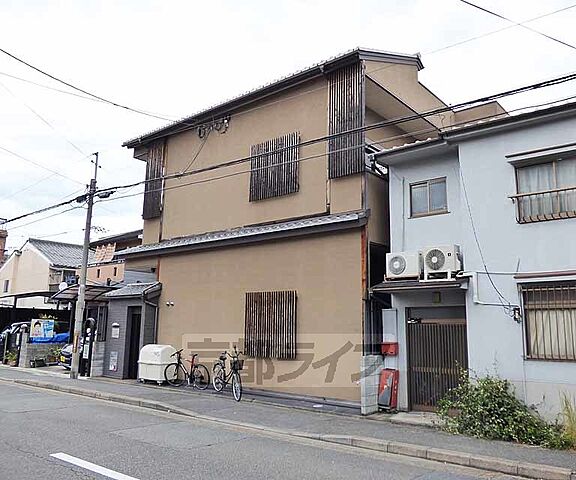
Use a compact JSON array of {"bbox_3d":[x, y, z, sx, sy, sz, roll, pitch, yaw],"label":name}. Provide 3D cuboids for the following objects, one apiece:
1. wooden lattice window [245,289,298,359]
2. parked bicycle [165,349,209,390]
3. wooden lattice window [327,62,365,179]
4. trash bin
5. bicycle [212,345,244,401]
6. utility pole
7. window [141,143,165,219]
[{"bbox_3d":[-0.434,2.142,11.475,1.713,1.611,0.100,-7,-13,37],"label":"wooden lattice window"},{"bbox_3d":[-2.619,3.505,12.210,1.710,0.990,0.580,-8,-13,38],"label":"parked bicycle"},{"bbox_3d":[1.446,-3.041,11.484,1.030,3.020,0.120,-7,-13,37],"label":"wooden lattice window"},{"bbox_3d":[-3.854,3.689,13.406,1.070,1.100,0.640,-7,-13,37],"label":"trash bin"},{"bbox_3d":[-1.424,3.197,10.914,0.580,1.150,1.780,7,-12,-32],"label":"bicycle"},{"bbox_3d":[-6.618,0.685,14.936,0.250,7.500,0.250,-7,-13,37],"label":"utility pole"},{"bbox_3d":[-4.806,-2.174,16.202,1.070,2.920,0.120,-7,-13,37],"label":"window"}]

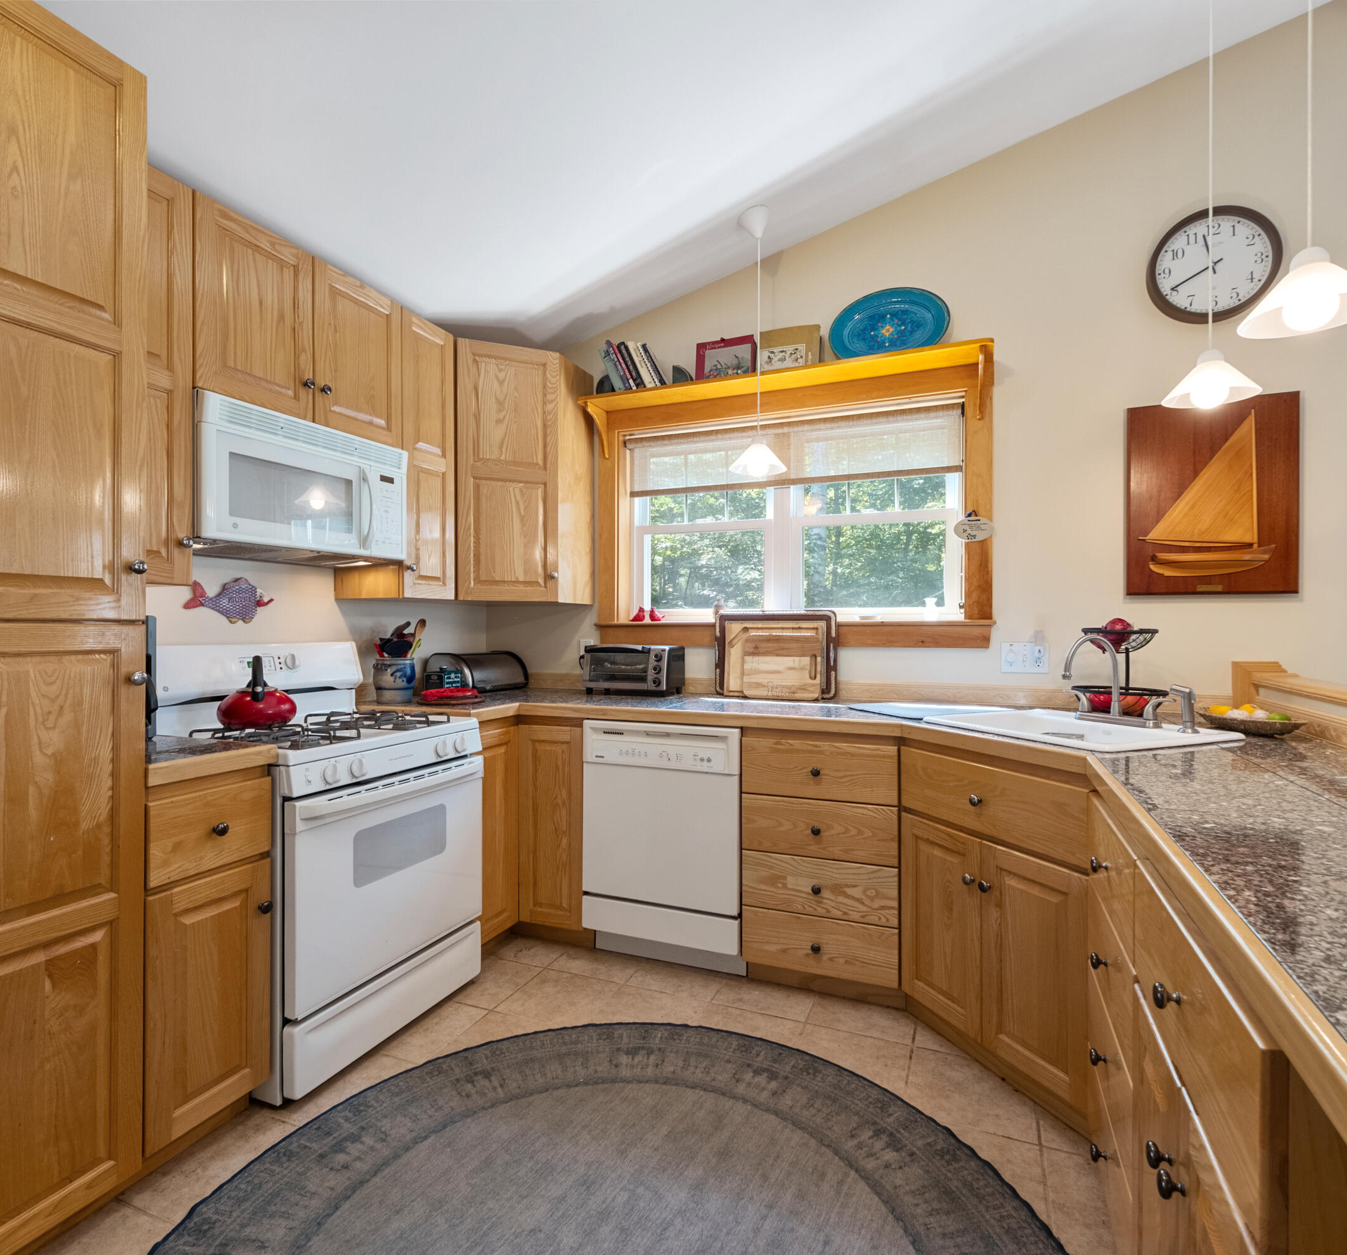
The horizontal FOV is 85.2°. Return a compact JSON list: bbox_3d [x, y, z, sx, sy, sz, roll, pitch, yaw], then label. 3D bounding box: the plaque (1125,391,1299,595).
[{"bbox_3d":[1.797,-0.435,2.449,0.477,0.652,0.040,0,0,24],"label":"plaque"}]

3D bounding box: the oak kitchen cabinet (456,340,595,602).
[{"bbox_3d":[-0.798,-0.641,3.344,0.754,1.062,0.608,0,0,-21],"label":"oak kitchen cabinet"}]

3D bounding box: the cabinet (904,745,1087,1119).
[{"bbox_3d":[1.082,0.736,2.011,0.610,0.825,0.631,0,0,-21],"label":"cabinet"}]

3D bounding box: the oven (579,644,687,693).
[{"bbox_3d":[-0.169,0.189,3.114,0.390,0.205,0.210,0,0,21],"label":"oven"}]

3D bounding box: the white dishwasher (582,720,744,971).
[{"bbox_3d":[0.065,0.771,2.850,0.605,0.860,0.590,0,0,24],"label":"white dishwasher"}]

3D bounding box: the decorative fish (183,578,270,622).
[{"bbox_3d":[-1.444,-0.092,2.375,0.030,0.157,0.305,0,0,24],"label":"decorative fish"}]

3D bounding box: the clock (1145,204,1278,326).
[{"bbox_3d":[1.750,-1.176,2.377,0.362,0.362,0.050,0,0,24],"label":"clock"}]

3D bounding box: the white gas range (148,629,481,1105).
[{"bbox_3d":[-1.105,0.632,2.278,0.683,1.161,0.761,0,0,24],"label":"white gas range"}]

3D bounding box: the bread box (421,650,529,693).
[{"bbox_3d":[-0.900,0.204,3.346,0.271,0.177,0.377,0,0,24],"label":"bread box"}]

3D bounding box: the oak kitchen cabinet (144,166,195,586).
[{"bbox_3d":[-1.496,-0.643,1.886,0.333,1.060,0.308,0,0,24],"label":"oak kitchen cabinet"}]

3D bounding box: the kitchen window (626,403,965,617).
[{"bbox_3d":[0.441,-0.451,3.061,1.450,0.835,0.110,0,0,24],"label":"kitchen window"}]

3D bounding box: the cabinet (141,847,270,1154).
[{"bbox_3d":[-1.341,0.847,1.808,0.613,0.549,0.297,0,0,24],"label":"cabinet"}]

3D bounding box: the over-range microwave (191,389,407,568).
[{"bbox_3d":[-1.268,-0.428,2.351,0.375,0.401,0.758,0,0,24],"label":"over-range microwave"}]

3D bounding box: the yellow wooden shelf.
[{"bbox_3d":[0.385,-0.909,3.010,1.710,0.254,0.141,0,0,24],"label":"yellow wooden shelf"}]

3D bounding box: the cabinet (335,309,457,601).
[{"bbox_3d":[-1.074,-0.637,2.851,0.333,1.058,0.284,0,0,24],"label":"cabinet"}]

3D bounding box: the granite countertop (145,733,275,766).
[{"bbox_3d":[-1.331,0.305,1.816,0.660,0.040,0.317,0,0,24],"label":"granite countertop"}]

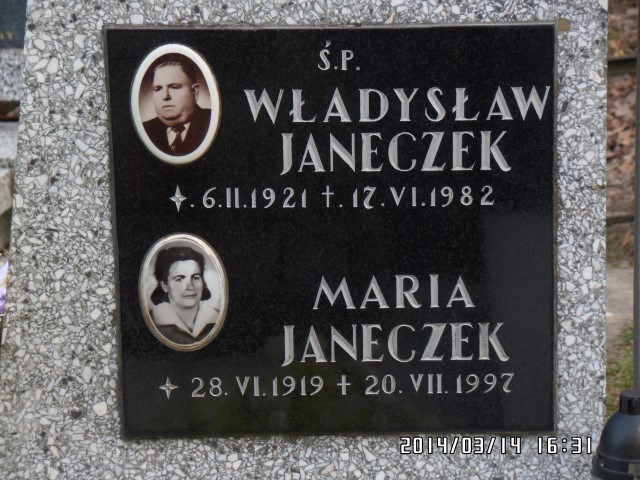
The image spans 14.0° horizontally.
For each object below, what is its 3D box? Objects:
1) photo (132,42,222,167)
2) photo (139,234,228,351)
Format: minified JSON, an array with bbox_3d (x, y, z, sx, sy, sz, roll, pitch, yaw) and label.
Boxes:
[{"bbox_3d":[-0.144,-0.136,2.607,0.090,0.123,0.010,-1,15,2],"label":"photo"},{"bbox_3d":[-0.139,0.054,2.659,0.090,0.121,0.010,-1,15,2],"label":"photo"}]

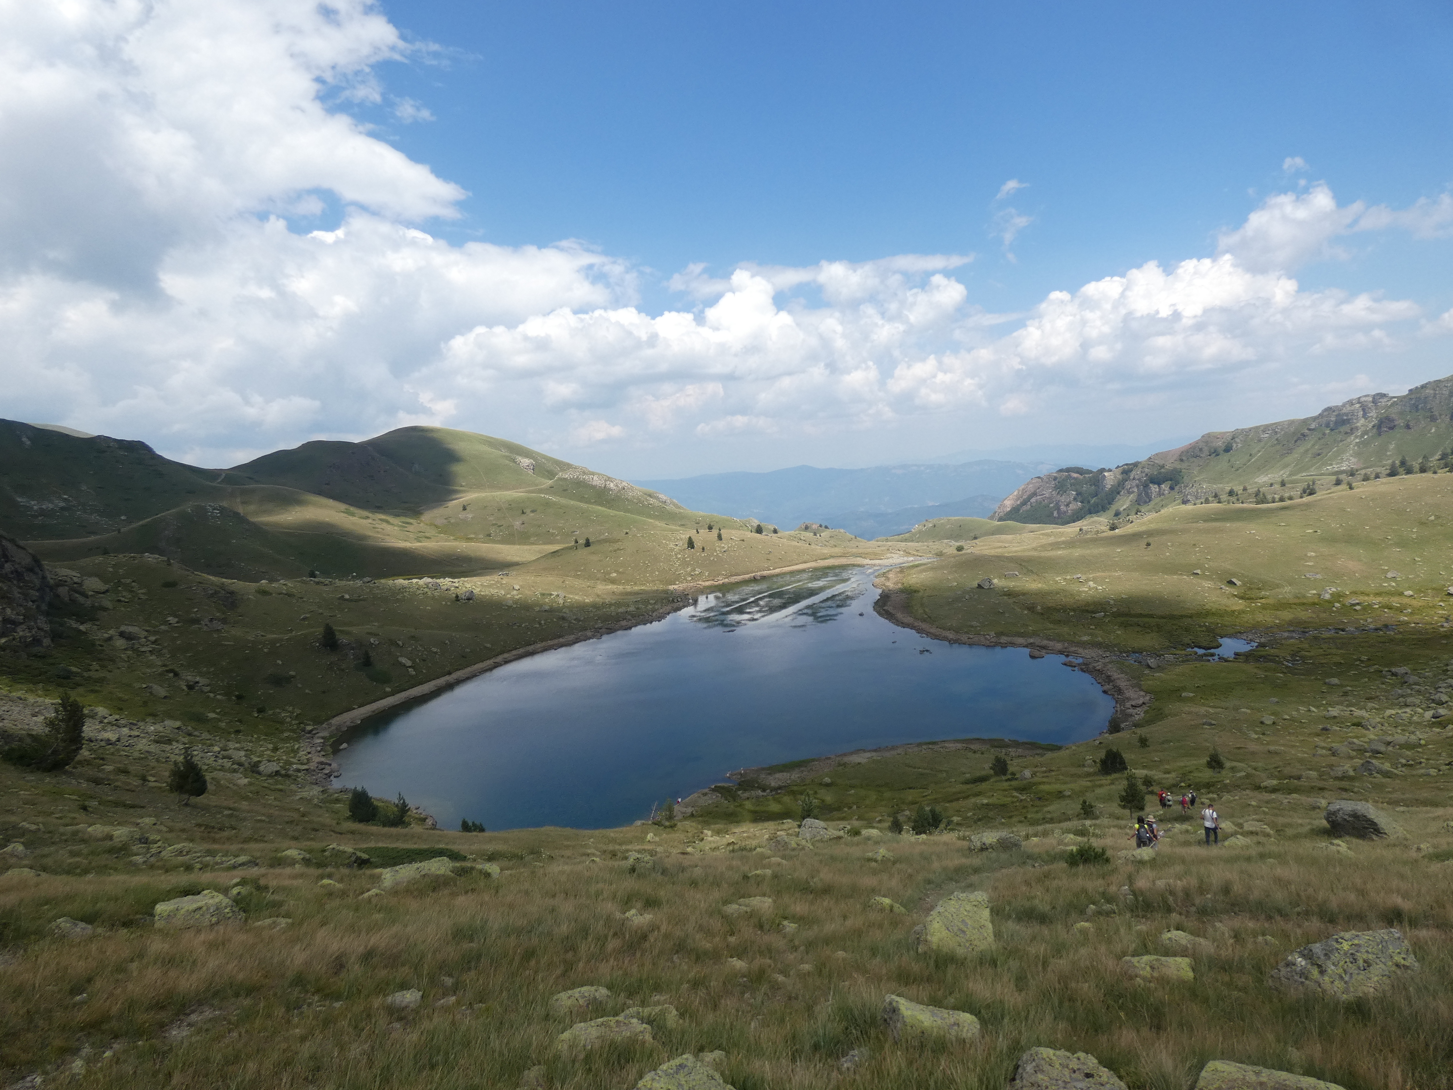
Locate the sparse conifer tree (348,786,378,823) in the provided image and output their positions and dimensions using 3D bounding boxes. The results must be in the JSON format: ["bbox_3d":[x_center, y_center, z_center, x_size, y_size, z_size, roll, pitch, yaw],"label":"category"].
[{"bbox_3d":[-33.753,24.101,78.000,2.800,3.600,2.800,-3,8,-24],"label":"sparse conifer tree"}]

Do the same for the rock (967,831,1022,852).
[{"bbox_3d":[9.255,10.255,29.000,1.850,0.750,1.200,2,7,18],"label":"rock"}]

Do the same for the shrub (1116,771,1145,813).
[{"bbox_3d":[27.922,17.176,58.000,1.950,3.000,1.950,4,8,27],"label":"shrub"}]

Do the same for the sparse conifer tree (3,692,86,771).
[{"bbox_3d":[-60.191,16.461,74.000,6.100,6.800,4.800,-5,8,-40],"label":"sparse conifer tree"}]

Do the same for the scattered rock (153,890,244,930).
[{"bbox_3d":[-8.309,5.739,13.200,1.220,0.520,0.900,-4,8,-33],"label":"scattered rock"}]

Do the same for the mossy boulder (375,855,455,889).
[{"bbox_3d":[-6.276,6.678,17.000,1.550,0.600,0.950,-3,8,-21],"label":"mossy boulder"}]

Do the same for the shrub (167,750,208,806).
[{"bbox_3d":[-41.707,18.019,65.000,2.800,4.300,2.800,-4,8,-33],"label":"shrub"}]

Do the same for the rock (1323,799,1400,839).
[{"bbox_3d":[27.994,12.108,37.000,2.950,1.550,2.000,6,9,38],"label":"rock"}]

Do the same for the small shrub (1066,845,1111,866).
[{"bbox_3d":[10.983,9.448,25.500,1.200,0.650,1.100,3,7,24],"label":"small shrub"}]

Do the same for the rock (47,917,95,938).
[{"bbox_3d":[-8.832,5.157,11.300,0.570,0.280,0.420,-6,9,-39],"label":"rock"}]

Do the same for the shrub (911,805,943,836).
[{"bbox_3d":[10.740,14.726,45.000,1.800,1.700,1.700,2,7,14],"label":"shrub"}]

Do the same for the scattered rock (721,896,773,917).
[{"bbox_3d":[0.358,6.169,14.300,0.880,0.310,0.650,0,6,2],"label":"scattered rock"}]

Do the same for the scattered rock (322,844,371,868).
[{"bbox_3d":[-11.308,9.263,25.000,1.350,0.550,1.000,-3,7,-25],"label":"scattered rock"}]

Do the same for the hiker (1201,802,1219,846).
[{"bbox_3d":[18.225,10.576,31.600,0.650,1.740,0.450,2,7,20],"label":"hiker"}]

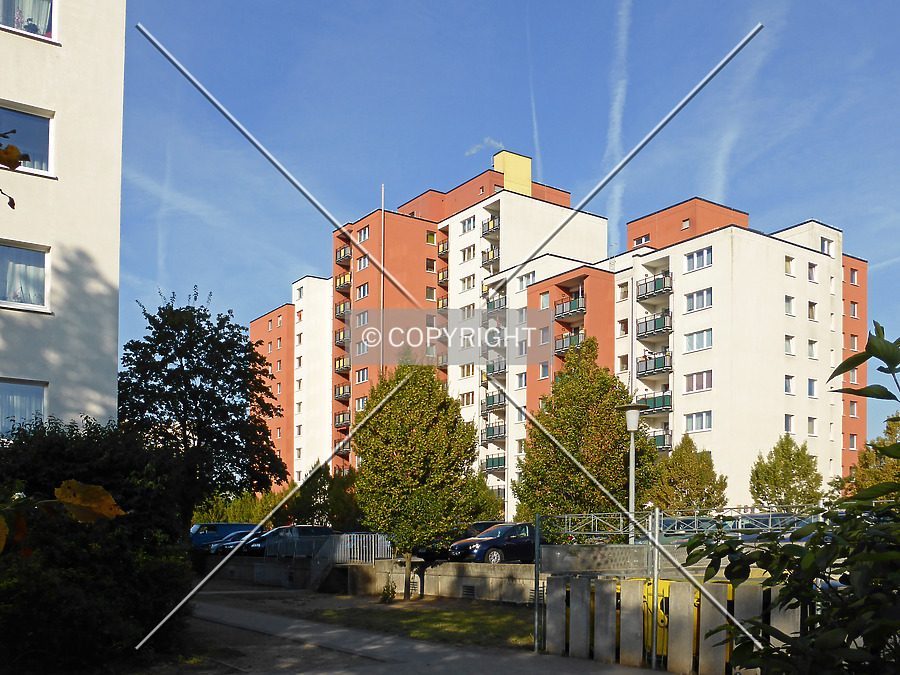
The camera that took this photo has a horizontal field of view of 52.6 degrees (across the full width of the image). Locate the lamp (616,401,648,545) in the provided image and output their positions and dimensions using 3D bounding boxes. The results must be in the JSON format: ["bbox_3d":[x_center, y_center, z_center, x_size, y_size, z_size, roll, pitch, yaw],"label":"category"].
[{"bbox_3d":[4.512,3.486,22.500,0.800,4.800,0.800,0,-9,0],"label":"lamp"}]

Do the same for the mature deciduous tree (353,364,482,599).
[{"bbox_3d":[-1.178,4.923,32.000,4.600,8.500,4.600,0,-9,0],"label":"mature deciduous tree"}]

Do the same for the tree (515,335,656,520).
[{"bbox_3d":[3.991,3.857,27.000,4.300,7.600,4.300,0,-9,0],"label":"tree"}]

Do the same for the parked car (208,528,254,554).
[{"bbox_3d":[-12.083,11.658,51.500,1.780,1.450,4.400,-8,-13,41],"label":"parked car"}]

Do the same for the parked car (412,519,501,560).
[{"bbox_3d":[0.915,7.369,32.473,4.400,1.530,1.800,8,-15,-32],"label":"parked car"}]

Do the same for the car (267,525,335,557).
[{"bbox_3d":[-8.105,10.230,45.256,4.400,1.580,1.800,8,-15,-32],"label":"car"}]

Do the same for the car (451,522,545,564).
[{"bbox_3d":[1.991,6.871,30.155,4.200,1.480,1.790,8,-15,-32],"label":"car"}]

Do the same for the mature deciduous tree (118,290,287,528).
[{"bbox_3d":[-9.910,3.996,36.000,6.800,11.400,6.800,0,-9,0],"label":"mature deciduous tree"}]

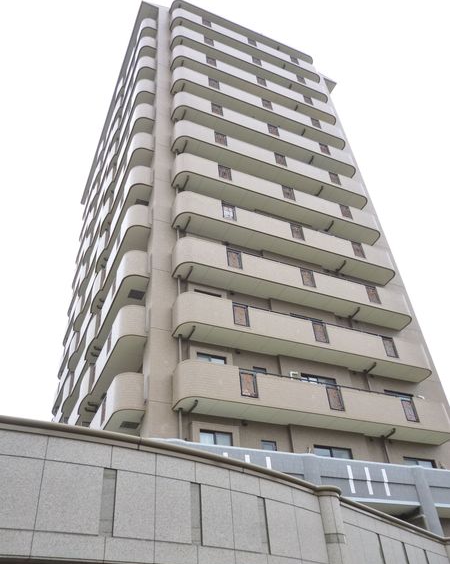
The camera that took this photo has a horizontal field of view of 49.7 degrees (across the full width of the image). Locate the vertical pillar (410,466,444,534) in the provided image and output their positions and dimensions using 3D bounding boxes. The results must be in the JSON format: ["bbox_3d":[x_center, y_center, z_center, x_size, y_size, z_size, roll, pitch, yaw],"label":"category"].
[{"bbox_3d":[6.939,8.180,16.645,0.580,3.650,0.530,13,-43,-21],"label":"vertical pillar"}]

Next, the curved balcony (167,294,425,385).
[{"bbox_3d":[3.688,2.531,20.362,12.070,1.330,1.240,13,-43,-21],"label":"curved balcony"}]

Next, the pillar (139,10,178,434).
[{"bbox_3d":[-3.300,-6.534,25.493,1.050,36.000,1.000,13,-43,-21],"label":"pillar"}]

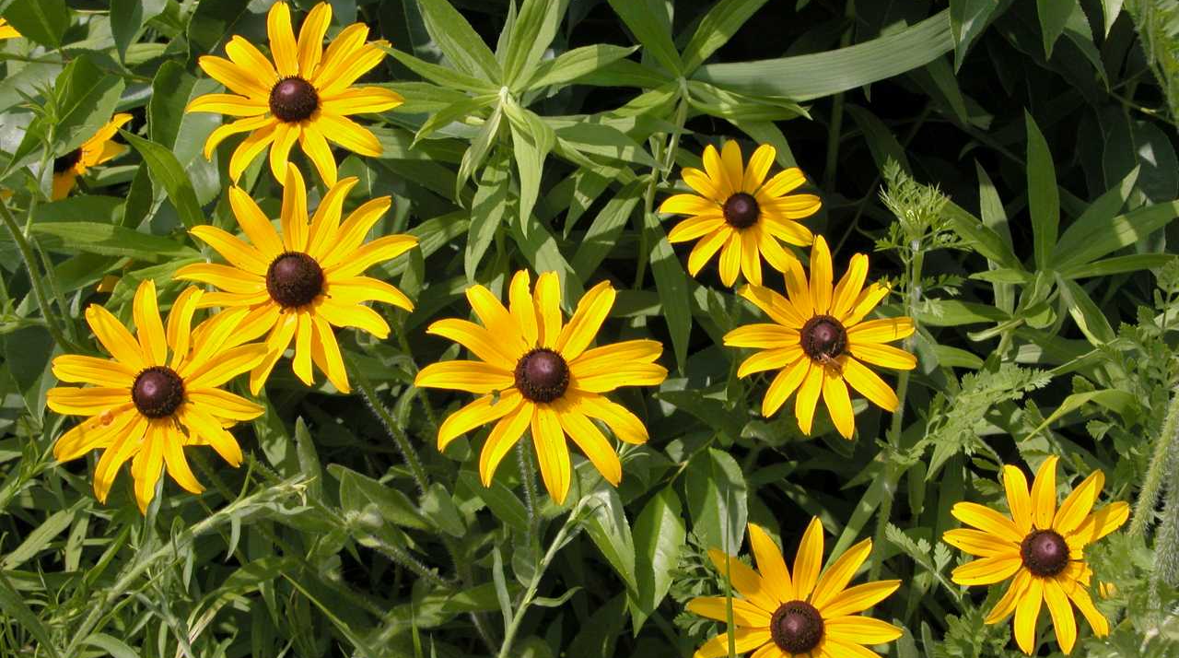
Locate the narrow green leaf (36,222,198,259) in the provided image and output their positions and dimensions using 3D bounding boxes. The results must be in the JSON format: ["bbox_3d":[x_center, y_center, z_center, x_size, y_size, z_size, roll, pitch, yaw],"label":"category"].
[{"bbox_3d":[-0.190,-0.035,0.682,0.067,0.012,0.012,9,63,-13],"label":"narrow green leaf"}]

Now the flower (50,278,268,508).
[{"bbox_3d":[-0.142,0.022,0.560,0.072,0.076,0.026,0,-7,-13],"label":"flower"}]

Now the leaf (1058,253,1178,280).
[{"bbox_3d":[0.205,-0.025,0.660,0.056,0.009,0.011,-9,47,-21],"label":"leaf"}]

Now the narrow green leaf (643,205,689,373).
[{"bbox_3d":[0.035,-0.017,0.745,0.015,0.010,0.079,-8,68,-4],"label":"narrow green leaf"}]

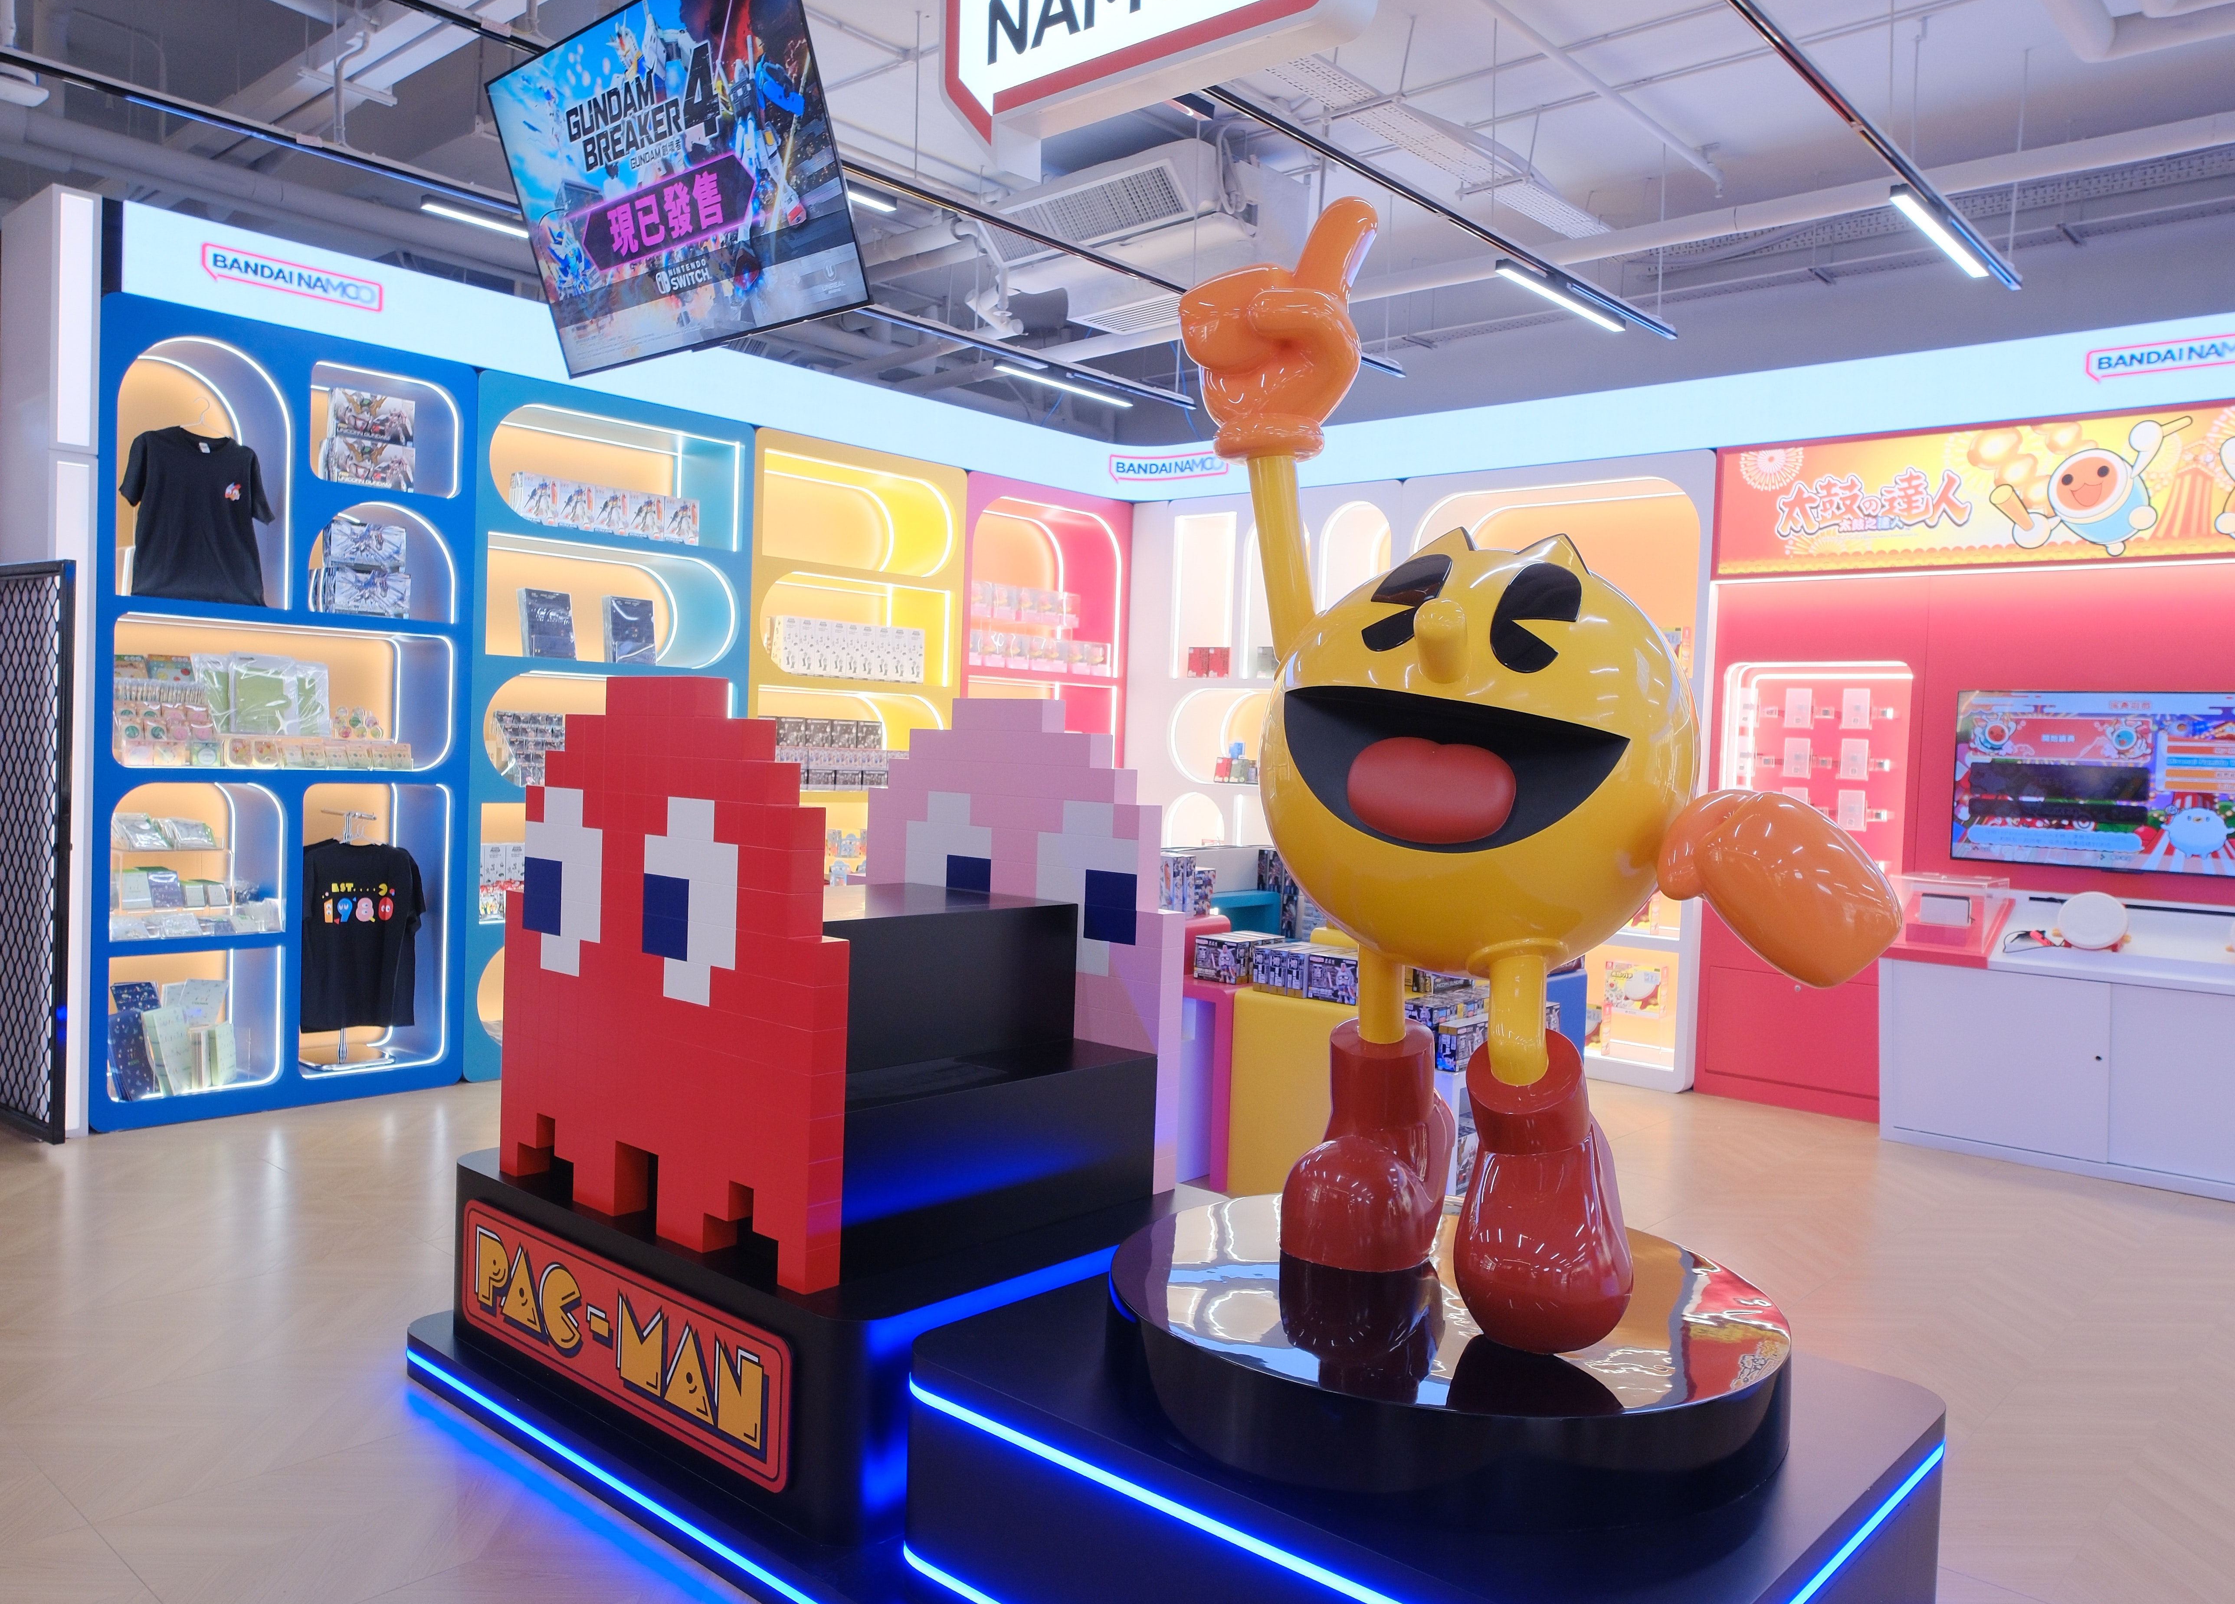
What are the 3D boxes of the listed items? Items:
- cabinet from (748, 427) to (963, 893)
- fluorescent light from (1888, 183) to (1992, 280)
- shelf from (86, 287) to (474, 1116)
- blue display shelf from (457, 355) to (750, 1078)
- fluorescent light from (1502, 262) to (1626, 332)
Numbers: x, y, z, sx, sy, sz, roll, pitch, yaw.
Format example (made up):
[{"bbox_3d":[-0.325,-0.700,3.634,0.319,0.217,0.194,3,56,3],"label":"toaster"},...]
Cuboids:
[{"bbox_3d":[-1.392,-0.301,7.636,0.486,2.713,1.272,3,3,41],"label":"cabinet"},{"bbox_3d":[2.607,-1.799,4.989,0.060,0.050,0.950,3,3,41],"label":"fluorescent light"},{"bbox_3d":[-3.059,-0.286,5.739,0.486,2.707,1.246,3,3,41],"label":"shelf"},{"bbox_3d":[-2.230,-0.292,6.683,0.486,2.707,1.258,3,3,41],"label":"blue display shelf"},{"bbox_3d":[1.653,-1.855,5.805,0.060,0.050,0.953,3,3,41],"label":"fluorescent light"}]

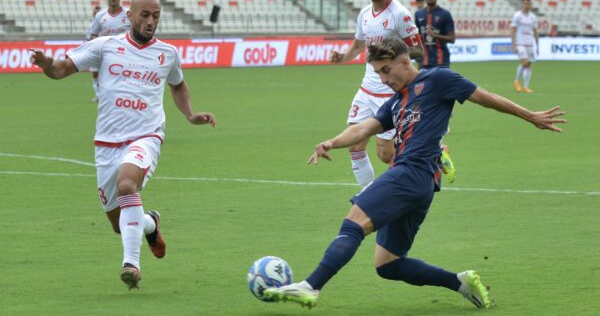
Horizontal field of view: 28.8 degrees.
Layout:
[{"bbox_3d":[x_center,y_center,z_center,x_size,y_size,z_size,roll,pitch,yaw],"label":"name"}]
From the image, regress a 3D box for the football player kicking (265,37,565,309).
[{"bbox_3d":[0.540,0.090,5.713,1.200,1.340,1.000,-5,8,-33],"label":"football player kicking"}]

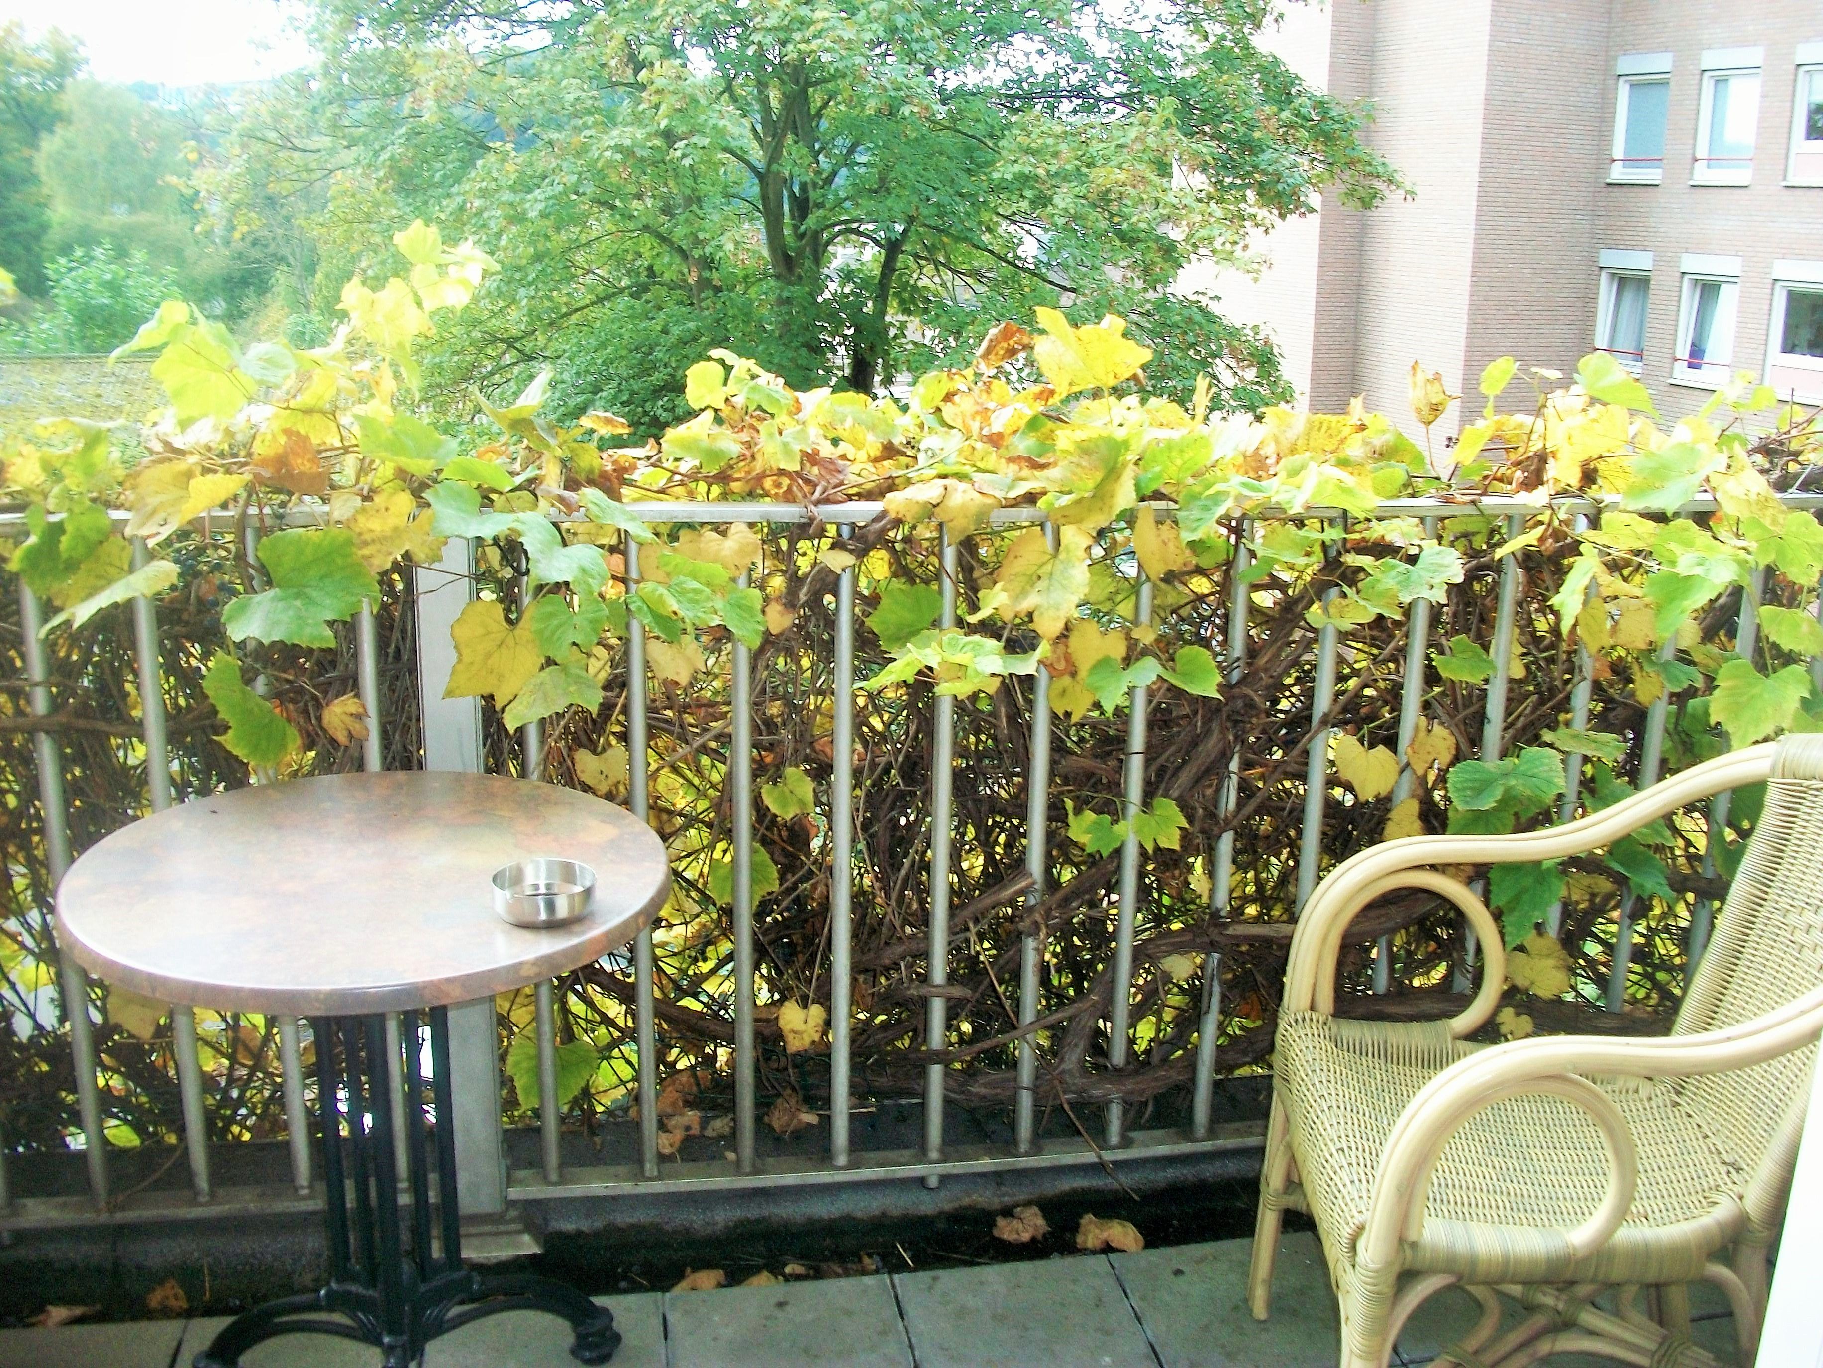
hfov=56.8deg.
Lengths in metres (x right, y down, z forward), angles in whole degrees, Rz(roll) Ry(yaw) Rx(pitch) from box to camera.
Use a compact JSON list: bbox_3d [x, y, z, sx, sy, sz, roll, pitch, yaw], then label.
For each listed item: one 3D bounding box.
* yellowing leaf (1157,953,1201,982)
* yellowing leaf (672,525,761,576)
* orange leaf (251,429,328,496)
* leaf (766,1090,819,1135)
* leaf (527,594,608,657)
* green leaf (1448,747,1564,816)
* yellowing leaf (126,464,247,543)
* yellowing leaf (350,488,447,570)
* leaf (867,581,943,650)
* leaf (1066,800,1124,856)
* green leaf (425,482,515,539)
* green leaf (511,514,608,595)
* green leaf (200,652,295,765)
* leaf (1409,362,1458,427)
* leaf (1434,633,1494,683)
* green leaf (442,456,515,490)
[{"bbox_3d":[0.389,0.415,2.462,0.067,0.044,0.018,-2,5,-10],"label":"yellowing leaf"},{"bbox_3d":[-0.248,-0.168,2.131,0.115,0.070,0.035,-1,6,-10],"label":"yellowing leaf"},{"bbox_3d":[-0.722,-0.258,1.957,0.082,0.075,0.060,-3,16,-18],"label":"orange leaf"},{"bbox_3d":[-0.181,0.654,2.571,0.087,0.075,0.045,-1,-29,-10],"label":"leaf"},{"bbox_3d":[-0.430,-0.071,2.115,0.102,0.086,0.035,-1,1,-10],"label":"leaf"},{"bbox_3d":[0.820,0.132,2.320,0.171,0.106,0.045,9,-24,-6],"label":"green leaf"},{"bbox_3d":[-0.849,-0.212,1.980,0.139,0.098,0.065,-1,-4,-10],"label":"yellowing leaf"},{"bbox_3d":[-0.607,-0.180,1.987,0.117,0.112,0.030,-2,-14,-13],"label":"yellowing leaf"},{"bbox_3d":[-0.009,-0.093,2.289,0.110,0.099,0.035,-1,6,-10],"label":"leaf"},{"bbox_3d":[0.247,0.193,2.266,0.077,0.072,0.035,2,15,3],"label":"leaf"},{"bbox_3d":[-0.505,-0.199,1.929,0.100,0.060,0.070,-2,16,-14],"label":"green leaf"},{"bbox_3d":[-0.422,-0.153,2.007,0.120,0.110,0.045,5,-28,-7],"label":"green leaf"},{"bbox_3d":[-0.797,0.033,2.008,0.080,0.152,0.050,-28,15,-15],"label":"green leaf"},{"bbox_3d":[0.686,-0.381,2.217,0.055,0.084,0.050,5,16,11],"label":"leaf"},{"bbox_3d":[0.758,-0.034,2.313,0.093,0.068,0.025,3,-5,-10],"label":"leaf"},{"bbox_3d":[-0.520,-0.253,2.025,0.087,0.025,0.073,-2,51,-12],"label":"green leaf"}]

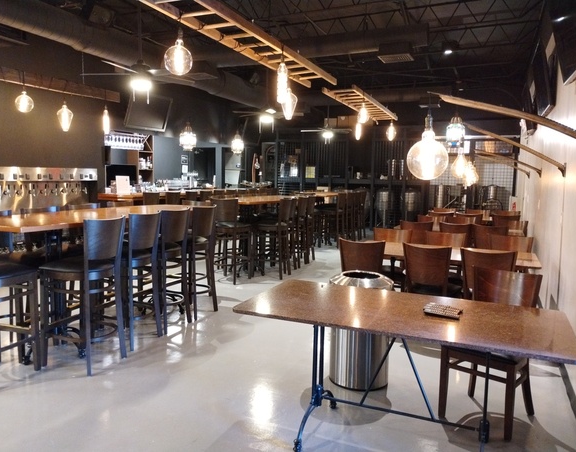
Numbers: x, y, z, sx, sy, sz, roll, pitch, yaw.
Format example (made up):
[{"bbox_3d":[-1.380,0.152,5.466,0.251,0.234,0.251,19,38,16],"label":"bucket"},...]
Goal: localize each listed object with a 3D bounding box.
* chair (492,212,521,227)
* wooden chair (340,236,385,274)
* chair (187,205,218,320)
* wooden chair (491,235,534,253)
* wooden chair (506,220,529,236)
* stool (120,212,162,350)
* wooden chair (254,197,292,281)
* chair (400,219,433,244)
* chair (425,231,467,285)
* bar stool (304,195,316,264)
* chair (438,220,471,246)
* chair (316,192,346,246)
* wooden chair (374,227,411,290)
[{"bbox_3d":[3.635,0.229,8.158,0.430,0.865,0.470,3,6,23],"label":"chair"},{"bbox_3d":[0.744,0.543,4.669,0.430,0.865,0.470,3,6,21],"label":"wooden chair"},{"bbox_3d":[-1.032,0.356,5.041,0.490,1.118,0.430,3,6,23],"label":"chair"},{"bbox_3d":[2.198,0.545,4.823,0.430,0.865,0.470,3,6,24],"label":"wooden chair"},{"bbox_3d":[3.189,0.361,6.973,0.433,0.855,0.490,3,6,25],"label":"wooden chair"},{"bbox_3d":[-1.383,0.431,4.168,0.504,1.126,0.433,3,6,23],"label":"stool"},{"bbox_3d":[-0.211,0.168,7.029,0.504,1.126,0.433,3,6,23],"label":"wooden chair"},{"bbox_3d":[1.772,0.359,6.634,0.430,0.865,0.470,3,6,22],"label":"chair"},{"bbox_3d":[1.595,0.518,5.025,0.430,0.865,0.470,3,6,23],"label":"chair"},{"bbox_3d":[0.207,0.042,8.373,0.504,1.126,0.433,3,6,23],"label":"bar stool"},{"bbox_3d":[2.330,0.375,6.696,0.433,0.855,0.490,4,6,29],"label":"chair"},{"bbox_3d":[0.920,-0.126,10.191,0.504,1.126,0.433,3,6,23],"label":"chair"},{"bbox_3d":[1.112,0.482,5.422,0.433,0.855,0.490,3,6,23],"label":"wooden chair"}]

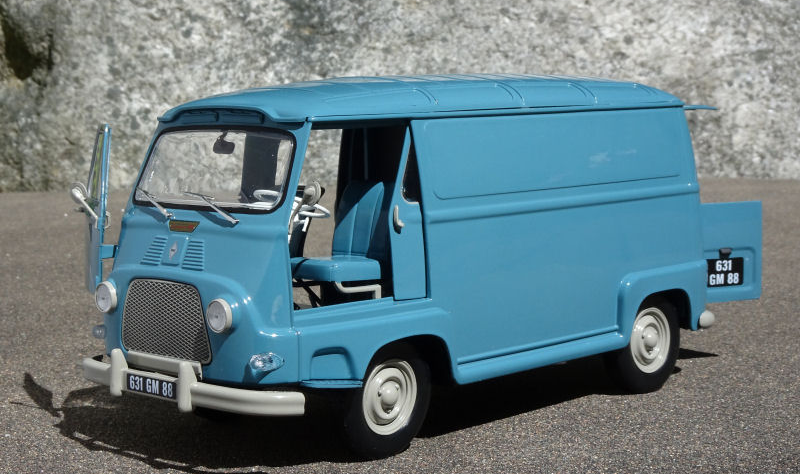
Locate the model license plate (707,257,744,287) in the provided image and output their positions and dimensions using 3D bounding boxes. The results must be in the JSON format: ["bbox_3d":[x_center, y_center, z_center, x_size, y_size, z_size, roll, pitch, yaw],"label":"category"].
[{"bbox_3d":[0.119,0.013,0.541,0.016,0.010,0.001,-3,6,-23],"label":"model license plate"}]

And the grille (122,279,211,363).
[{"bbox_3d":[-0.068,0.024,0.427,0.044,0.023,0.004,5,8,45],"label":"grille"}]

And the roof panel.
[{"bbox_3d":[0.009,-0.047,0.498,0.082,0.015,0.179,5,8,45],"label":"roof panel"}]

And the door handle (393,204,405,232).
[{"bbox_3d":[-0.001,-0.006,0.430,0.003,0.007,0.004,5,8,45],"label":"door handle"}]

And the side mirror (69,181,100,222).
[{"bbox_3d":[-0.100,-0.011,0.469,0.009,0.014,0.005,-2,6,-11],"label":"side mirror"}]

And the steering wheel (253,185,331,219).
[{"bbox_3d":[-0.031,-0.010,0.430,0.023,0.003,0.023,13,-8,2],"label":"steering wheel"}]

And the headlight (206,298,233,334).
[{"bbox_3d":[-0.049,0.022,0.406,0.009,0.009,0.004,5,8,45],"label":"headlight"}]

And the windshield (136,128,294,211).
[{"bbox_3d":[-0.056,-0.020,0.436,0.070,0.026,0.005,5,-12,45],"label":"windshield"}]

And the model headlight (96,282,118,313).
[{"bbox_3d":[-0.088,0.019,0.445,0.009,0.009,0.004,5,8,45],"label":"model headlight"}]

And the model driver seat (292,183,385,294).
[{"bbox_3d":[-0.019,0.002,0.443,0.021,0.036,0.026,5,8,45],"label":"model driver seat"}]

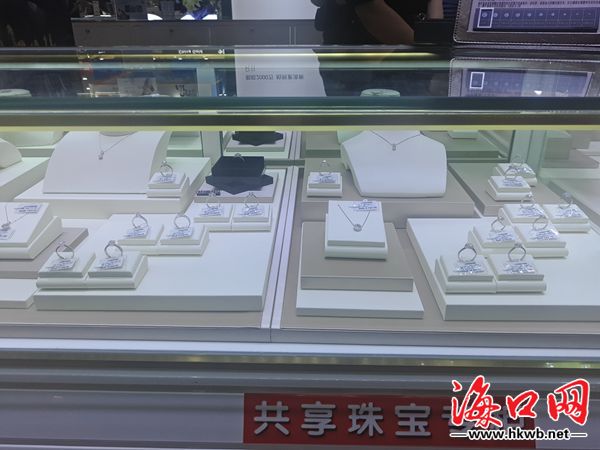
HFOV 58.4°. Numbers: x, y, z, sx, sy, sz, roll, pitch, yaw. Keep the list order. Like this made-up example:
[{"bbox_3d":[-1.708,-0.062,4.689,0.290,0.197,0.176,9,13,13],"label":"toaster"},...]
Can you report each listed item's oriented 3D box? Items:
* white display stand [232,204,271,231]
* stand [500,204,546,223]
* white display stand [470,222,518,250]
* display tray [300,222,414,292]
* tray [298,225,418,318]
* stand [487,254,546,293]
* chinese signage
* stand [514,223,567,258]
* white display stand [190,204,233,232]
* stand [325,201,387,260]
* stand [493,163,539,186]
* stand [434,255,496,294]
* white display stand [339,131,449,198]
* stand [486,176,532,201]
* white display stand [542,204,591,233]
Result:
[{"bbox_3d":[-0.065,-0.011,0.739,0.052,0.024,0.046,0,21,0],"label":"white display stand"},{"bbox_3d":[0.309,-0.009,0.739,0.052,0.024,0.046,1,21,2],"label":"stand"},{"bbox_3d":[0.227,0.018,0.616,0.049,0.021,0.042,0,22,1],"label":"white display stand"},{"bbox_3d":[0.060,0.032,0.616,0.114,0.014,0.149,1,22,2],"label":"display tray"},{"bbox_3d":[0.062,0.044,0.616,0.122,0.009,0.214,1,22,2],"label":"tray"},{"bbox_3d":[0.233,0.051,0.584,0.052,0.024,0.046,0,21,1],"label":"stand"},{"bbox_3d":[0.076,0.166,0.458,0.244,0.042,0.008,1,-10,2],"label":"chinese signage"},{"bbox_3d":[0.296,0.020,0.665,0.052,0.024,0.046,0,21,1],"label":"stand"},{"bbox_3d":[-0.110,-0.010,0.687,0.049,0.021,0.042,0,22,1],"label":"white display stand"},{"bbox_3d":[0.064,0.004,0.612,0.066,0.040,0.075,2,22,5],"label":"stand"},{"bbox_3d":[0.354,-0.083,0.880,0.052,0.024,0.046,0,21,1],"label":"stand"},{"bbox_3d":[0.180,0.052,0.583,0.052,0.024,0.046,0,21,1],"label":"stand"},{"bbox_3d":[0.154,-0.133,0.870,0.170,0.115,0.210,0,21,2],"label":"white display stand"},{"bbox_3d":[0.316,-0.055,0.809,0.052,0.024,0.046,0,21,1],"label":"stand"},{"bbox_3d":[0.337,-0.009,0.682,0.049,0.021,0.042,0,22,1],"label":"white display stand"}]

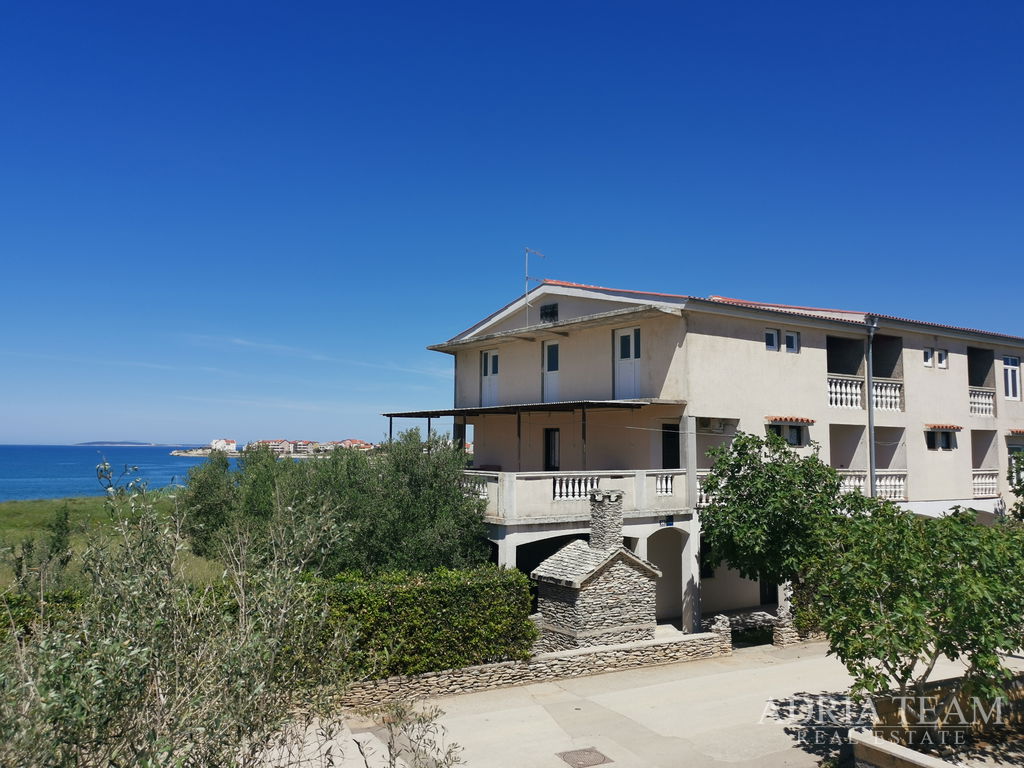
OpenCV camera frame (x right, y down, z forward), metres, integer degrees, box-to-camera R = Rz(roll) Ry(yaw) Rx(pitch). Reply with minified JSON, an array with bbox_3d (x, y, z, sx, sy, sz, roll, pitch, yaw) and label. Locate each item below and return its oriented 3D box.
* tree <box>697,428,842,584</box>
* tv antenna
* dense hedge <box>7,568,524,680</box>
[{"bbox_3d":[6.669,3.847,20.259,3.800,5.225,3.700,1,-5,0],"label":"tree"},{"bbox_3d":[0.817,-3.077,26.409,0.350,2.774,1.000,-4,-6,42],"label":"tv antenna"},{"bbox_3d":[-4.184,4.805,15.416,9.789,1.820,1.250,3,-5,-25],"label":"dense hedge"}]

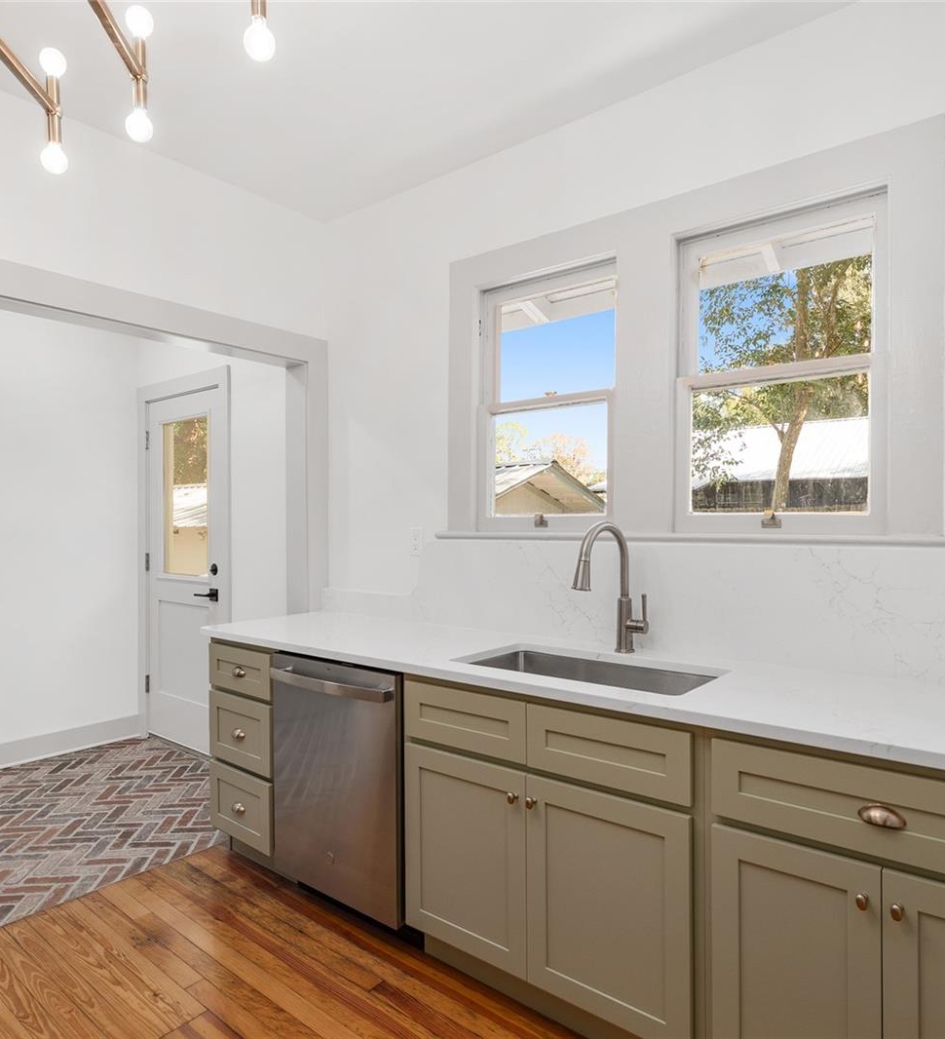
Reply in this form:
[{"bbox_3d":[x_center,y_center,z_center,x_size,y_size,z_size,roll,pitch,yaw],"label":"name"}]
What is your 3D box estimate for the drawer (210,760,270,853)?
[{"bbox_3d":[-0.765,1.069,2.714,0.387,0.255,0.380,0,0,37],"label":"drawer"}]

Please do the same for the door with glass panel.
[{"bbox_3d":[-1.691,0.298,4.038,0.770,2.040,0.060,0,0,37],"label":"door with glass panel"}]

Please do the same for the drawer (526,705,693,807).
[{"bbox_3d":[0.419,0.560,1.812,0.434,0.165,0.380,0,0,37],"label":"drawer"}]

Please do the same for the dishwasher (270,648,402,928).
[{"bbox_3d":[-0.299,0.872,2.472,0.598,0.800,0.620,0,0,37],"label":"dishwasher"}]

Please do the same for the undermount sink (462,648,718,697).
[{"bbox_3d":[0.328,0.560,1.987,0.756,0.220,0.395,0,0,37],"label":"undermount sink"}]

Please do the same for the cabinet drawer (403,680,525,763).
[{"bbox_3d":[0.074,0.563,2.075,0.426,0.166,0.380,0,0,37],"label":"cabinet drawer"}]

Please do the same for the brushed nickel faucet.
[{"bbox_3d":[0.423,0.217,2.130,0.280,0.410,0.110,0,0,-43],"label":"brushed nickel faucet"}]

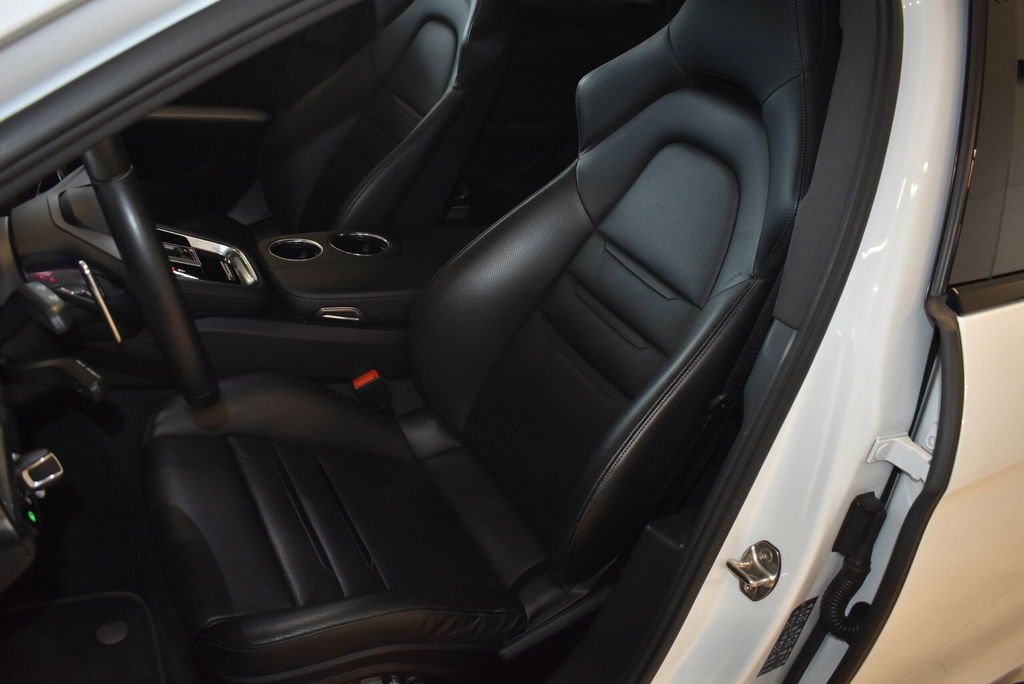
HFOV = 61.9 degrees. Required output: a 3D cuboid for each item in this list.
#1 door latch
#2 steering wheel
[{"bbox_3d":[0.194,0.187,0.697,0.032,0.060,0.037,-4,32,-32],"label":"door latch"},{"bbox_3d":[-0.361,-0.089,0.774,0.085,0.370,0.370,-23,40,-19],"label":"steering wheel"}]

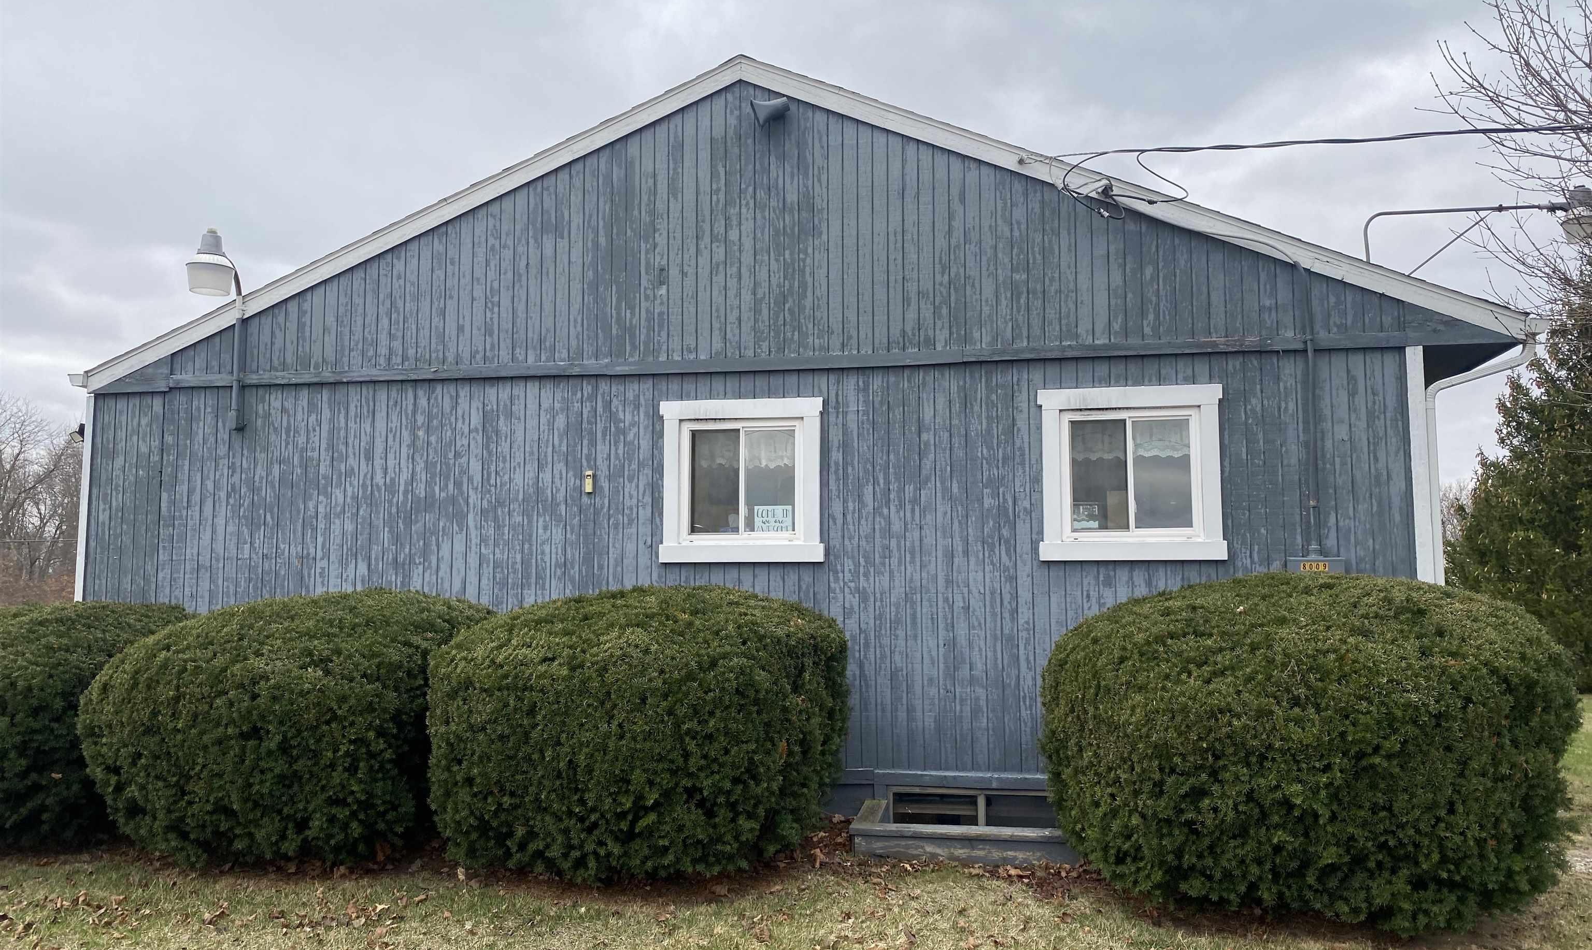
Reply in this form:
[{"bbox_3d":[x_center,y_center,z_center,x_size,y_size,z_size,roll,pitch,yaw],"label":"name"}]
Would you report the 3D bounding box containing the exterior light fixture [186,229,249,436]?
[{"bbox_3d":[-4.018,-1.014,8.299,0.375,1.373,0.613,-1,-5,10],"label":"exterior light fixture"}]

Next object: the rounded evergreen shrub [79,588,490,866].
[{"bbox_3d":[-2.965,1.460,7.239,2.292,1.522,1.660,-1,-5,10],"label":"rounded evergreen shrub"}]

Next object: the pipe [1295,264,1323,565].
[{"bbox_3d":[3.130,-0.399,7.272,0.069,1.808,0.069,-1,-5,10],"label":"pipe"}]

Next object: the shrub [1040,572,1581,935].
[{"bbox_3d":[2.511,1.316,6.154,2.430,1.601,1.838,-1,-5,10],"label":"shrub"}]

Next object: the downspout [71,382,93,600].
[{"bbox_3d":[-5.176,0.810,8.674,0.069,2.766,0.069,-1,-5,10],"label":"downspout"}]

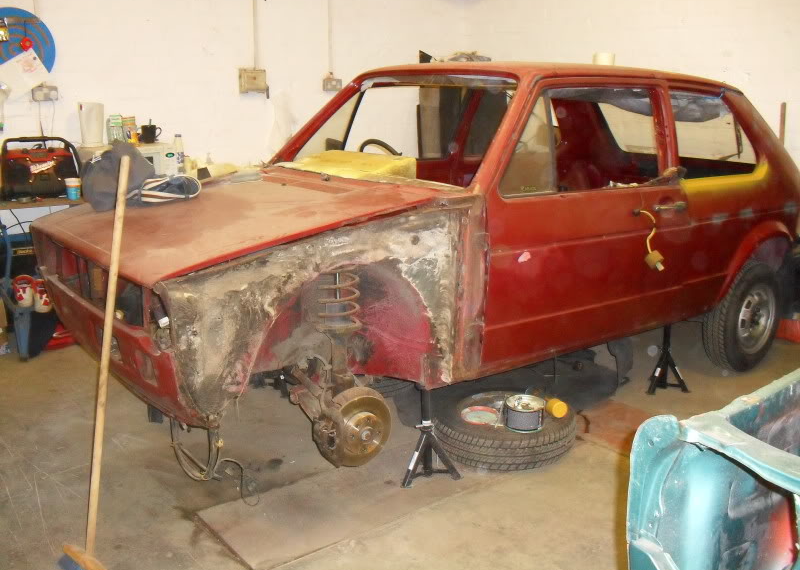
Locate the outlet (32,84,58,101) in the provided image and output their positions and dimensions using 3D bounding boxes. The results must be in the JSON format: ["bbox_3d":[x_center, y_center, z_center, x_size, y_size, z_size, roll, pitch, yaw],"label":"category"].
[{"bbox_3d":[-2.054,-1.105,4.680,0.140,0.084,0.048,-10,17,-37],"label":"outlet"}]

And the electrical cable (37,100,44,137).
[{"bbox_3d":[-2.049,-0.952,4.624,0.030,0.240,0.025,-9,16,-36],"label":"electrical cable"}]

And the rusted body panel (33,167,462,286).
[{"bbox_3d":[-0.641,-0.278,2.952,1.080,0.110,1.230,-21,23,-34],"label":"rusted body panel"}]

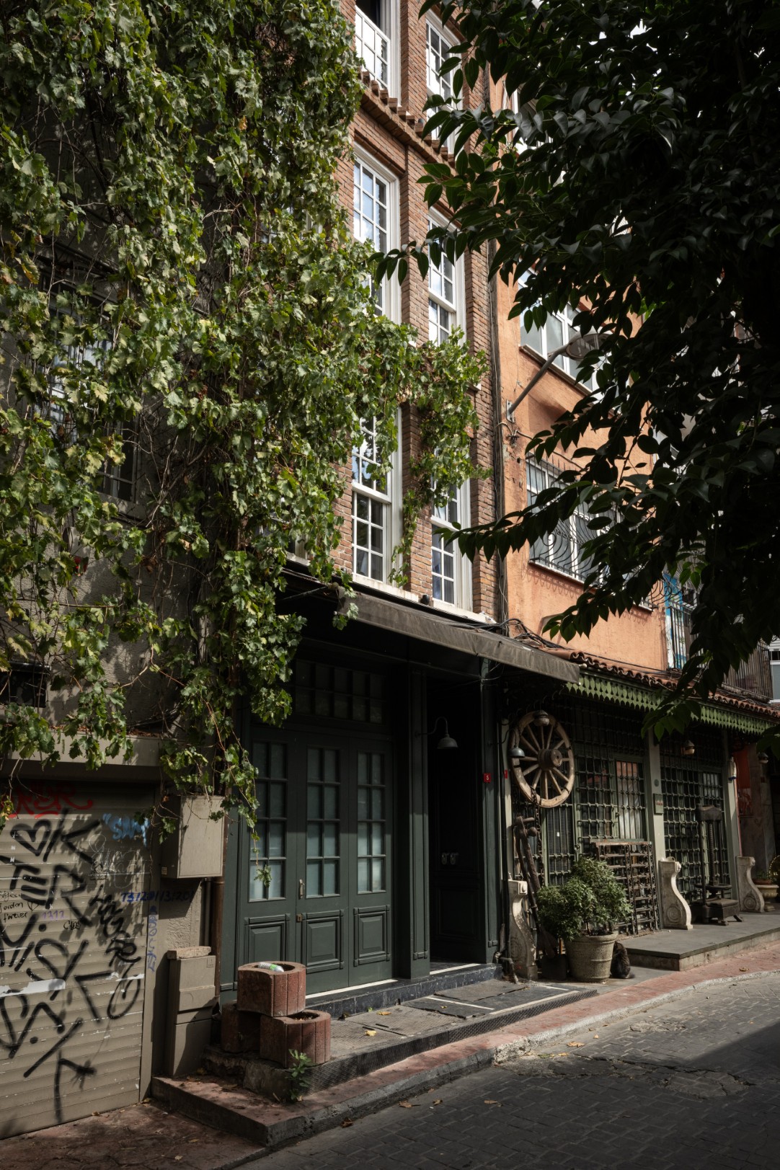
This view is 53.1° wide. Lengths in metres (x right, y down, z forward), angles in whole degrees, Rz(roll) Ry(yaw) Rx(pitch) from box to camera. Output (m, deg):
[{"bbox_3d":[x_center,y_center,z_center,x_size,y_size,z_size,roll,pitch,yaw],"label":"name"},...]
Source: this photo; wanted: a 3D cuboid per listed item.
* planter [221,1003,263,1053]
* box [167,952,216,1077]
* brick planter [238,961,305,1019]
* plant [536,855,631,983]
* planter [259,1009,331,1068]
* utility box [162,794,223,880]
[{"bbox_3d":[-0.962,3.047,5.407,0.437,0.254,0.403,-12,-18,41],"label":"planter"},{"bbox_3d":[-1.383,2.950,5.428,0.154,0.768,0.298,-13,-19,43],"label":"box"},{"bbox_3d":[-0.789,2.763,5.333,0.437,0.254,0.394,-9,-16,34],"label":"brick planter"},{"bbox_3d":[1.904,3.260,7.632,0.826,1.152,0.902,0,-13,0],"label":"plant"},{"bbox_3d":[-0.608,2.943,5.074,0.394,0.254,0.437,12,-18,-40],"label":"planter"},{"bbox_3d":[-1.391,1.783,5.531,0.226,0.547,0.365,-13,-19,43],"label":"utility box"}]

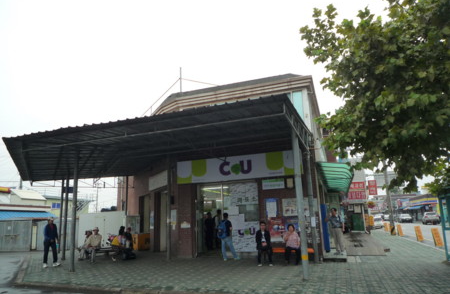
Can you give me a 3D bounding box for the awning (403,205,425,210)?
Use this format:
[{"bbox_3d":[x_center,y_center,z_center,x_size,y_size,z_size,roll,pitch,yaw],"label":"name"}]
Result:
[{"bbox_3d":[28.982,9.333,50.000,1.500,0.900,8.000,-7,-13,22],"label":"awning"}]

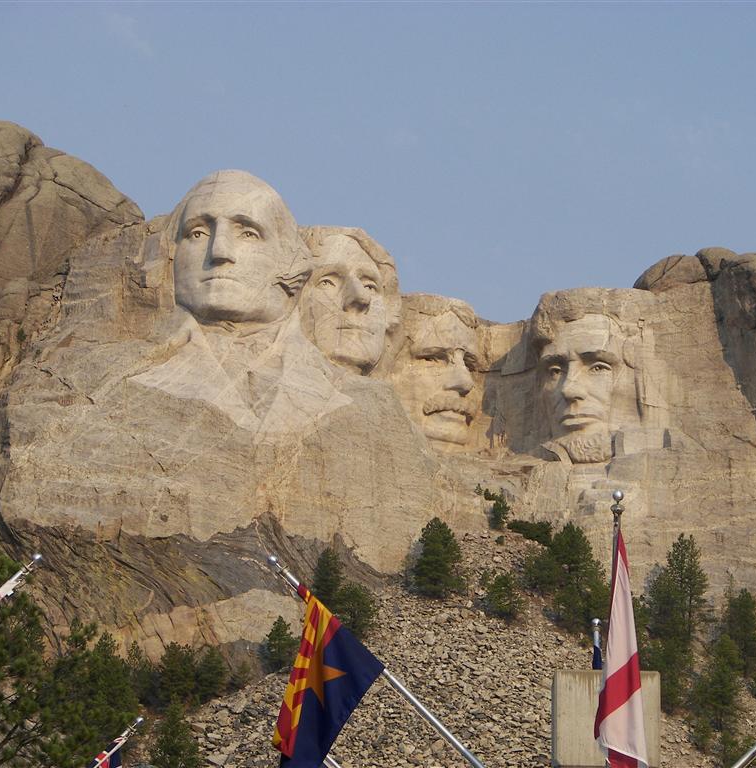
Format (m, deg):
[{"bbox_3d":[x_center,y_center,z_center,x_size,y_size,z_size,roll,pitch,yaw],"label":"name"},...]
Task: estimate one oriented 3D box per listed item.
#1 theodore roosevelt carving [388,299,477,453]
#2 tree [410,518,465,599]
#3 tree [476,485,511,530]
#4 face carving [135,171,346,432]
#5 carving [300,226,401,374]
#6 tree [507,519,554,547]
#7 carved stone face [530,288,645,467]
[{"bbox_3d":[6.430,-1.330,472.950,10.500,18.000,9.500,11,-18,-36],"label":"theodore roosevelt carving"},{"bbox_3d":[6.410,18.680,439.560,5.400,8.700,5.400,0,-14,0],"label":"tree"},{"bbox_3d":[12.830,13.720,453.610,3.600,5.000,3.500,0,-14,0],"label":"tree"},{"bbox_3d":[-15.490,-9.120,456.650,24.000,29.500,17.000,-4,-15,15],"label":"face carving"},{"bbox_3d":[-3.130,-9.510,464.890,11.500,17.000,10.000,8,-16,-27],"label":"carving"},{"bbox_3d":[16.900,16.460,452.390,5.300,3.000,4.200,0,-14,0],"label":"tree"},{"bbox_3d":[24.200,-0.860,469.380,12.800,19.300,9.500,-4,-15,14],"label":"carved stone face"}]

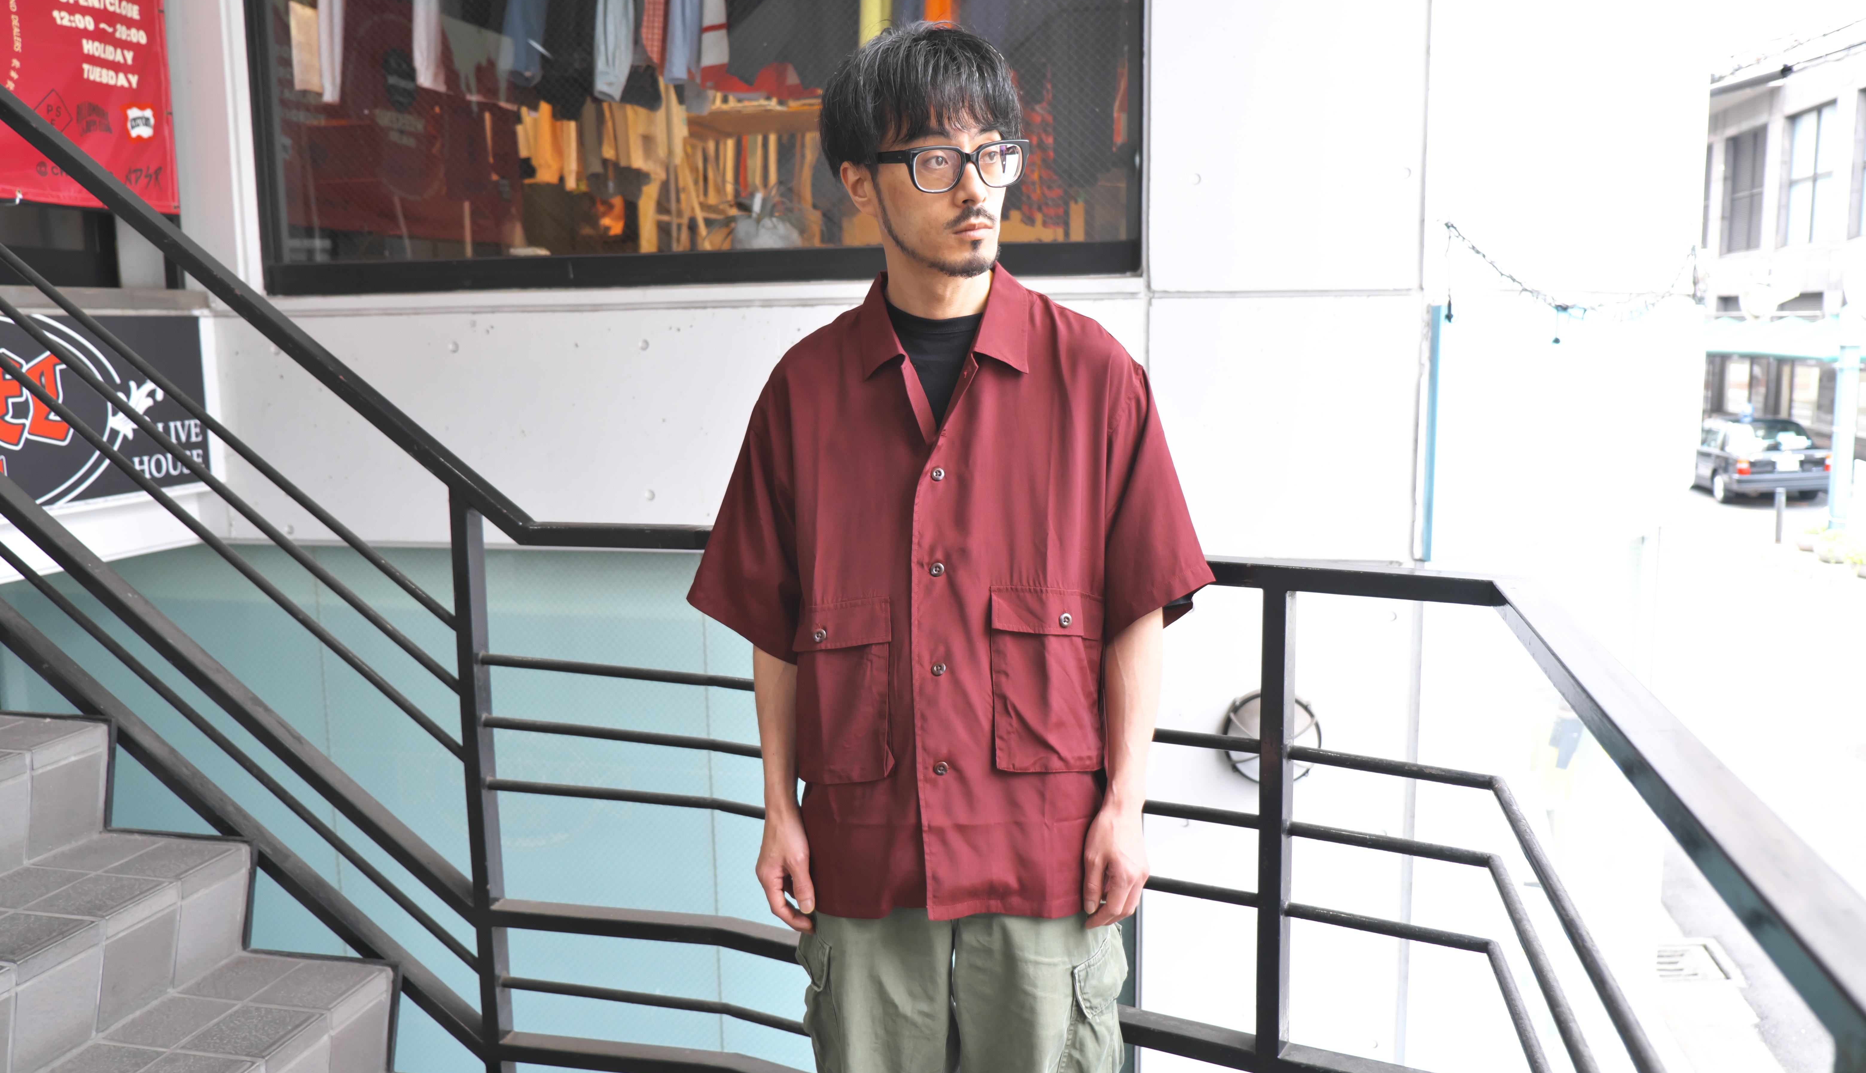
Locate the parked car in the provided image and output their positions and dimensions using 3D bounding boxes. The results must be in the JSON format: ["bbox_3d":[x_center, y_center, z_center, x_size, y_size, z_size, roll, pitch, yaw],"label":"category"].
[{"bbox_3d":[15.900,-1.550,27.350,1.700,1.480,4.680,1,7,12],"label":"parked car"}]

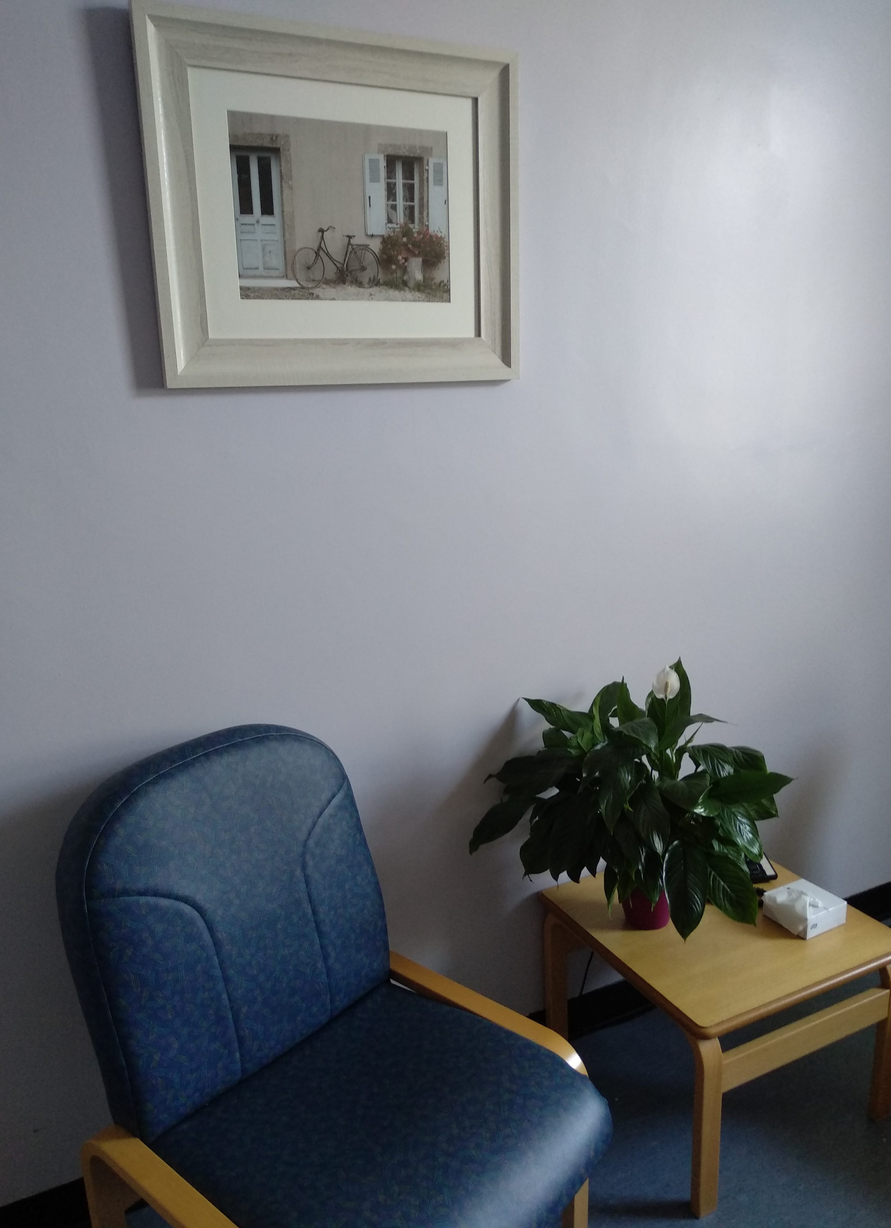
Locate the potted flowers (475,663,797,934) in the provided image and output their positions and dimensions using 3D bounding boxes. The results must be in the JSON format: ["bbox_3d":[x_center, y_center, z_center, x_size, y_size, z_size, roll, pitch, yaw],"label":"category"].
[{"bbox_3d":[0.421,0.398,1.939,0.734,0.566,0.459,-8,14,-25],"label":"potted flowers"}]

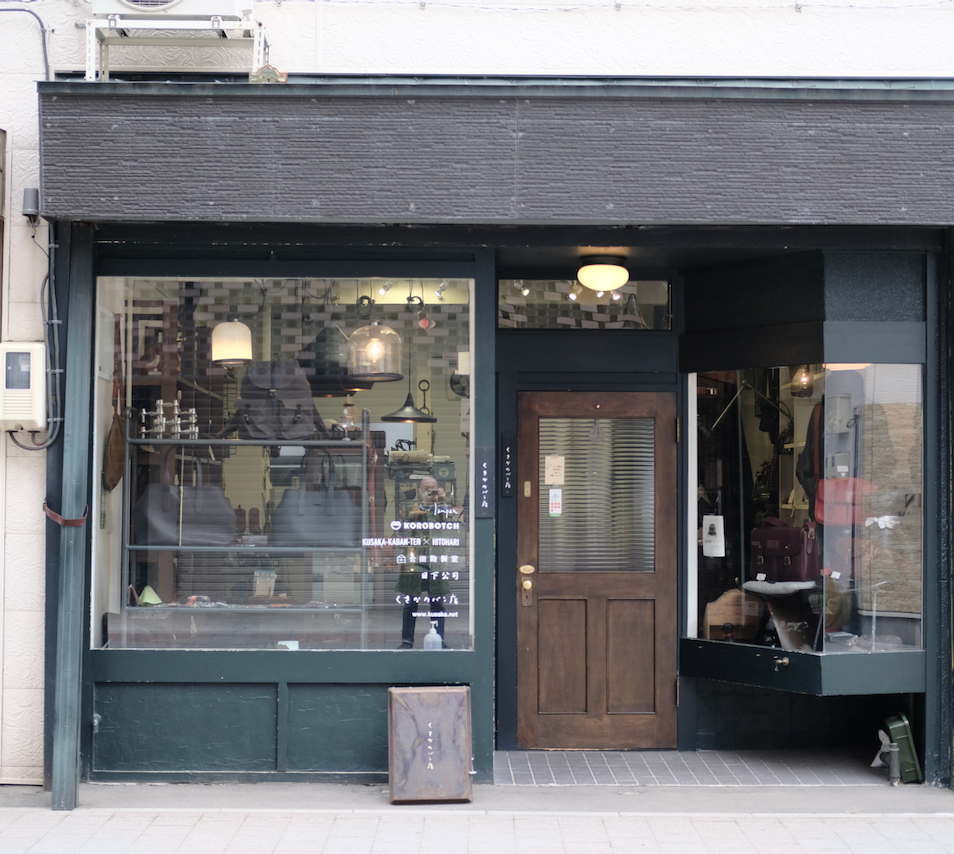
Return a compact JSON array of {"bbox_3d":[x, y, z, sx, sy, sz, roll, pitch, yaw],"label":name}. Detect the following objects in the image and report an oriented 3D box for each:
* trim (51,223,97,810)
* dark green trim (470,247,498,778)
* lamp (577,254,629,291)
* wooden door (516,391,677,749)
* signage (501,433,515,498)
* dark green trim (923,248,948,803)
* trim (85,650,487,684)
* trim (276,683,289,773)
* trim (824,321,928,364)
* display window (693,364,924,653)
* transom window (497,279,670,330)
[{"bbox_3d":[-1.889,0.381,8.855,0.115,2.765,0.100,0,-9,-1],"label":"trim"},{"bbox_3d":[0.039,0.425,9.178,0.104,2.591,0.100,0,-2,-1],"label":"dark green trim"},{"bbox_3d":[0.639,-0.769,9.523,0.265,0.170,0.265,0,-2,-1],"label":"lamp"},{"bbox_3d":[0.639,0.756,10.037,0.849,1.890,0.045,0,-2,-1],"label":"wooden door"},{"bbox_3d":[0.167,0.201,9.880,0.073,0.343,0.020,0,-2,-1],"label":"signage"},{"bbox_3d":[2.242,0.439,9.207,0.093,2.612,0.090,0,-2,-1],"label":"dark green trim"},{"bbox_3d":[-0.900,1.159,9.103,1.910,0.153,0.060,0,-2,-1],"label":"trim"},{"bbox_3d":[-0.934,1.448,9.088,0.048,0.424,0.035,0,-2,-1],"label":"trim"},{"bbox_3d":[1.951,-0.419,9.273,0.542,0.203,0.040,0,-2,-8],"label":"trim"},{"bbox_3d":[1.661,0.404,9.516,1.076,1.416,0.700,0,-2,-1],"label":"display window"},{"bbox_3d":[0.560,-0.642,9.945,0.907,0.272,0.050,0,-2,-1],"label":"transom window"}]

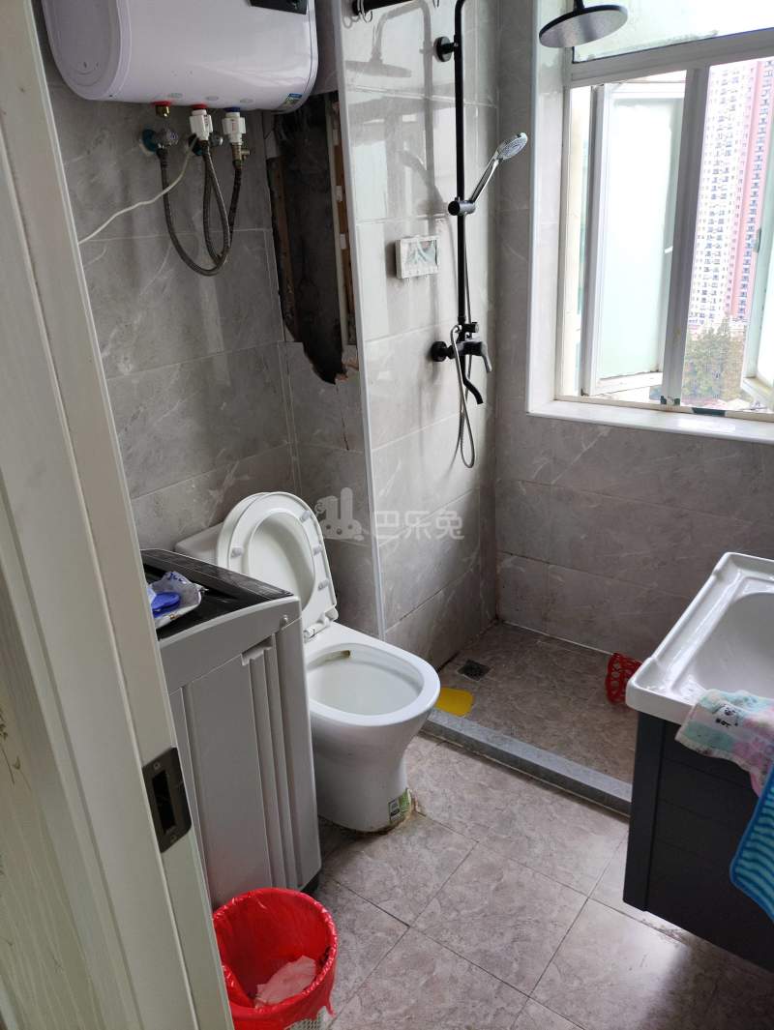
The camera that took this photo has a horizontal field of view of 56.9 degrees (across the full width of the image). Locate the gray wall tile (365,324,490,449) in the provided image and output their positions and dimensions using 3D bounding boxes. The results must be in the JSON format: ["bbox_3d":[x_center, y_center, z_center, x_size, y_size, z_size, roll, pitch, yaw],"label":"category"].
[{"bbox_3d":[0.129,-0.422,2.189,0.012,0.300,0.620,13,28,35],"label":"gray wall tile"}]

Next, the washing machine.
[{"bbox_3d":[-0.525,0.553,1.554,0.510,0.890,0.520,13,28,35],"label":"washing machine"}]

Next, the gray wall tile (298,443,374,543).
[{"bbox_3d":[-0.164,-0.069,2.201,0.291,0.300,0.010,13,27,36],"label":"gray wall tile"}]

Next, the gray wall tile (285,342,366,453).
[{"bbox_3d":[-0.167,-0.345,2.050,0.288,0.300,0.012,13,28,35],"label":"gray wall tile"}]

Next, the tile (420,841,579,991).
[{"bbox_3d":[0.268,0.937,1.680,0.300,0.012,0.300,13,28,35],"label":"tile"}]

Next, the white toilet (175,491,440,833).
[{"bbox_3d":[-0.168,0.384,1.977,0.715,0.850,0.365,13,27,36],"label":"white toilet"}]

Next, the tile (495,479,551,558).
[{"bbox_3d":[0.500,0.015,2.646,0.210,0.300,0.012,13,28,35],"label":"tile"}]

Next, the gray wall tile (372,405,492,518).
[{"bbox_3d":[0.153,-0.146,2.335,0.010,0.301,0.615,13,27,36],"label":"gray wall tile"}]

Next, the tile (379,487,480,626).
[{"bbox_3d":[0.168,0.136,2.440,0.010,0.300,0.600,13,27,36],"label":"tile"}]

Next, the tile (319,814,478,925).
[{"bbox_3d":[0.025,0.883,1.850,0.300,0.012,0.300,13,28,35],"label":"tile"}]

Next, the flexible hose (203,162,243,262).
[{"bbox_3d":[-0.389,-0.716,1.697,0.105,0.215,0.085,13,28,35],"label":"flexible hose"}]

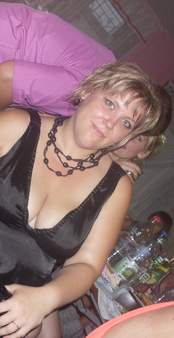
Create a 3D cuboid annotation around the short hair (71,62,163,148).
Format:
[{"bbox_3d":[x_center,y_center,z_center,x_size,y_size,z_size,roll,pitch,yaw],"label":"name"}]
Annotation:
[{"bbox_3d":[0.065,-0.154,1.215,0.187,0.215,0.220,48,0,-20],"label":"short hair"}]

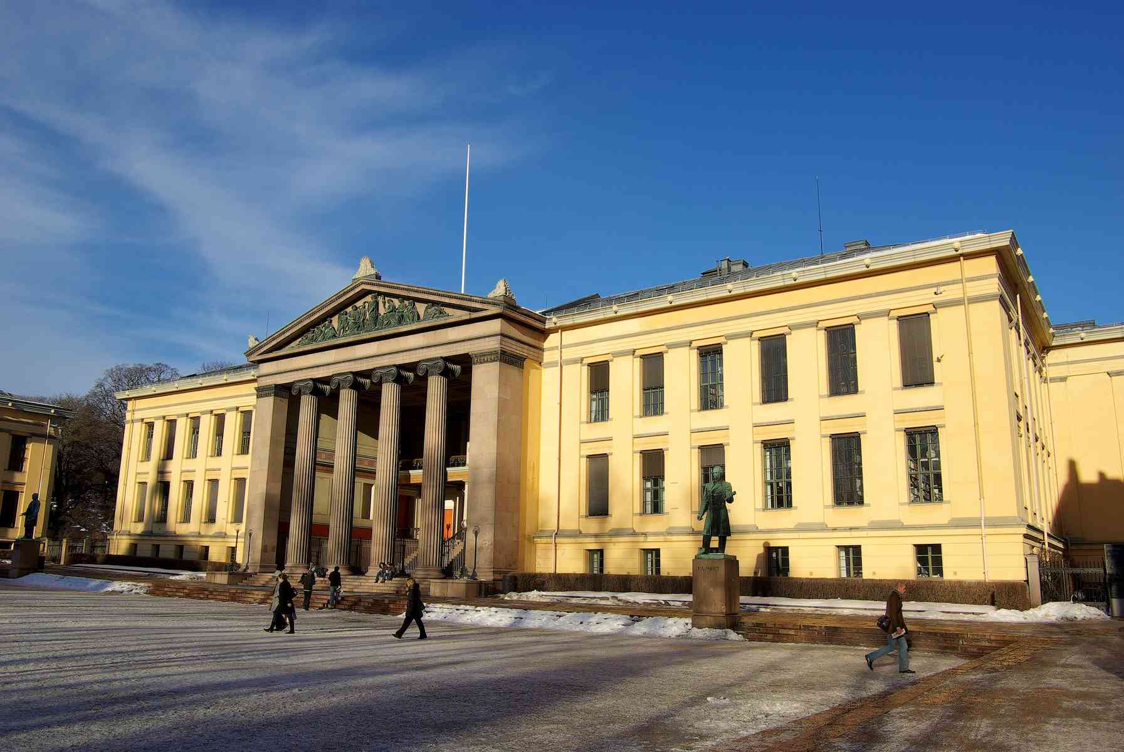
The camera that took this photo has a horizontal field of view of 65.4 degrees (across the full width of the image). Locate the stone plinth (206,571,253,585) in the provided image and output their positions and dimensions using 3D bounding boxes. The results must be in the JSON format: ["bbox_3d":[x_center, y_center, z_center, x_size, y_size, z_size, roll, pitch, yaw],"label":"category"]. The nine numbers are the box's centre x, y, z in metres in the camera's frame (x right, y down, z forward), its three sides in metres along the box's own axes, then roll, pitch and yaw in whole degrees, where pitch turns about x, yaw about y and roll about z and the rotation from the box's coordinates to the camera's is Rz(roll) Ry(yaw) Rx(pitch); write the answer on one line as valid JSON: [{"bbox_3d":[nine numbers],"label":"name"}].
[{"bbox_3d":[-18.081,11.009,47.554,2.088,0.680,1.500,-8,-16,33],"label":"stone plinth"}]

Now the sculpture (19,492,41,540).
[{"bbox_3d":[-33.599,8.795,55.286,1.000,2.850,1.150,-8,-15,34],"label":"sculpture"}]

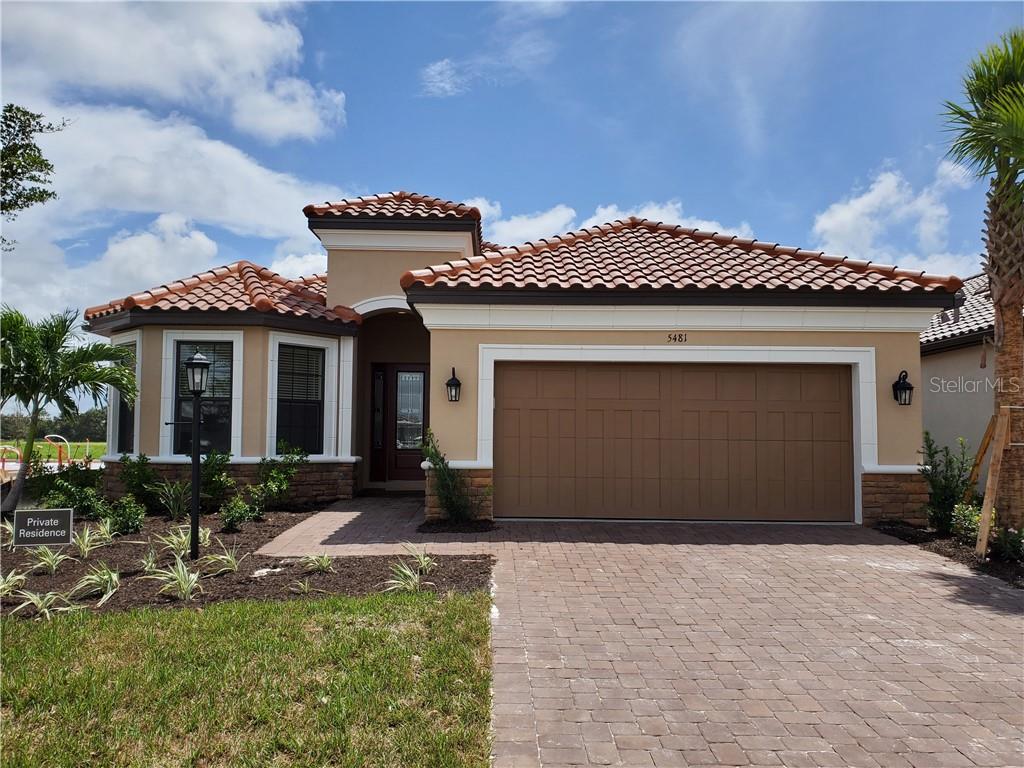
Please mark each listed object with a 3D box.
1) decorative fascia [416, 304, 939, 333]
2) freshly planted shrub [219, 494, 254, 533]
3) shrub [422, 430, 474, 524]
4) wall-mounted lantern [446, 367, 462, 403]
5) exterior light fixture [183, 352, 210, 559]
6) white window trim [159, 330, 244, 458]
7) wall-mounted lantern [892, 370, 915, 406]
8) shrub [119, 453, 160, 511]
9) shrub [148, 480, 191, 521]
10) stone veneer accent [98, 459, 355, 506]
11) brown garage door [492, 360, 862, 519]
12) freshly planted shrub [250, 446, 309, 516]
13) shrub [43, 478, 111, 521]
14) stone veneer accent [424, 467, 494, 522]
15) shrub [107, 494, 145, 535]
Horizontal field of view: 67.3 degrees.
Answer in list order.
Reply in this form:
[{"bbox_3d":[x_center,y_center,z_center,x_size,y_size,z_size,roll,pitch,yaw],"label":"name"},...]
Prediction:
[{"bbox_3d":[2.194,-0.873,10.301,6.996,0.306,0.200,0,-3,1],"label":"decorative fascia"},{"bbox_3d":[-3.426,1.610,9.564,0.443,0.467,0.450,0,-4,1],"label":"freshly planted shrub"},{"bbox_3d":[-0.819,1.206,9.922,0.661,1.195,0.580,0,-4,1],"label":"shrub"},{"bbox_3d":[-0.769,0.012,10.272,0.204,0.460,0.260,0,-3,1],"label":"wall-mounted lantern"},{"bbox_3d":[-3.238,0.726,7.868,0.265,2.150,0.265,0,-4,1],"label":"exterior light fixture"},{"bbox_3d":[-4.895,0.157,12.181,1.289,1.994,0.100,0,-3,1],"label":"white window trim"},{"bbox_3d":[5.167,0.057,10.164,0.210,0.455,0.260,0,-3,1],"label":"wall-mounted lantern"},{"bbox_3d":[-5.490,1.451,11.334,0.624,0.850,0.620,0,-3,1],"label":"shrub"},{"bbox_3d":[-4.674,1.588,10.510,0.647,0.536,0.600,0,-3,1],"label":"shrub"},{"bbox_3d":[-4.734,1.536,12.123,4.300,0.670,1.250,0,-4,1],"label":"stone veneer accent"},{"bbox_3d":[2.194,0.778,10.478,4.877,2.134,0.100,0,-4,1],"label":"brown garage door"},{"bbox_3d":[-3.289,1.379,10.882,0.809,0.977,0.750,0,-4,1],"label":"freshly planted shrub"},{"bbox_3d":[-5.965,1.588,10.533,0.941,0.530,0.750,0,-3,1],"label":"shrub"},{"bbox_3d":[-0.701,1.466,10.326,0.920,0.690,0.300,0,-4,1],"label":"stone veneer accent"},{"bbox_3d":[-4.731,1.597,9.414,0.460,0.484,0.460,0,-4,1],"label":"shrub"}]

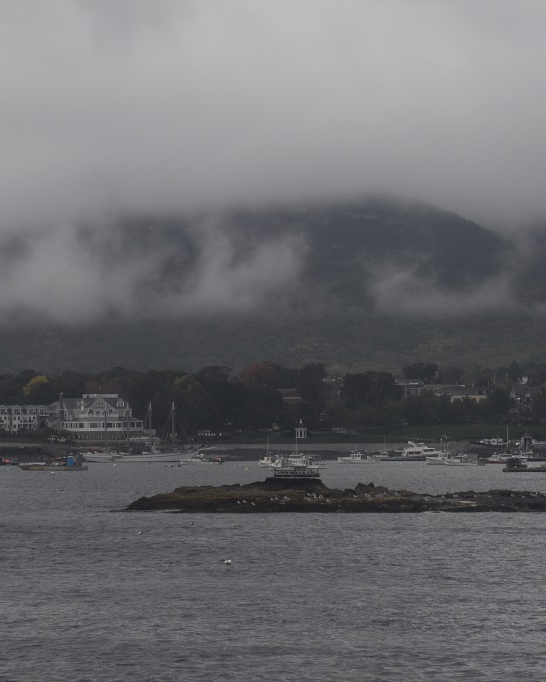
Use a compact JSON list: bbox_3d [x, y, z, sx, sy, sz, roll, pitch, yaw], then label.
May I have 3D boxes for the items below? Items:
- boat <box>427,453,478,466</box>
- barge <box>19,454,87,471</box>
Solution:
[{"bbox_3d":[54.180,35.770,1090.000,16.000,3.920,4.600,0,-1,0],"label":"boat"},{"bbox_3d":[-61.930,34.360,1020.000,19.630,4.600,7.000,0,-1,0],"label":"barge"}]

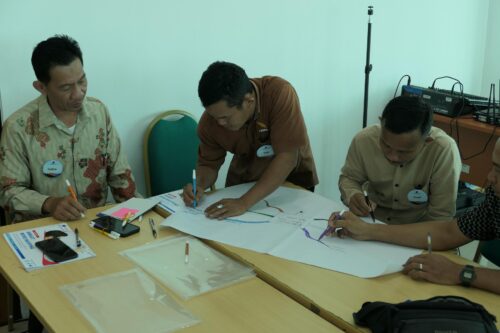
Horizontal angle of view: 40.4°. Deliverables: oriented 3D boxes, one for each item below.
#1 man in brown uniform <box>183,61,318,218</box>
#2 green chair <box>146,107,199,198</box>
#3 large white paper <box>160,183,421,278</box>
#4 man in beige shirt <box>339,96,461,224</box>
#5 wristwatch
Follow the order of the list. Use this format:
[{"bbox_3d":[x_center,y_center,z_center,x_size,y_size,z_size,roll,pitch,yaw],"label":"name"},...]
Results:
[{"bbox_3d":[-0.012,0.182,2.820,0.500,1.260,0.760,12,20,30],"label":"man in brown uniform"},{"bbox_3d":[-0.210,0.233,3.234,0.450,0.910,0.560,-11,21,-34],"label":"green chair"},{"bbox_3d":[0.189,0.188,2.387,0.850,0.030,0.600,11,20,29],"label":"large white paper"},{"bbox_3d":[0.502,0.337,2.460,0.500,1.200,0.680,11,20,28],"label":"man in beige shirt"},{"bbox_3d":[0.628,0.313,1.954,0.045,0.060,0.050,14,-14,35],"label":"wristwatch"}]

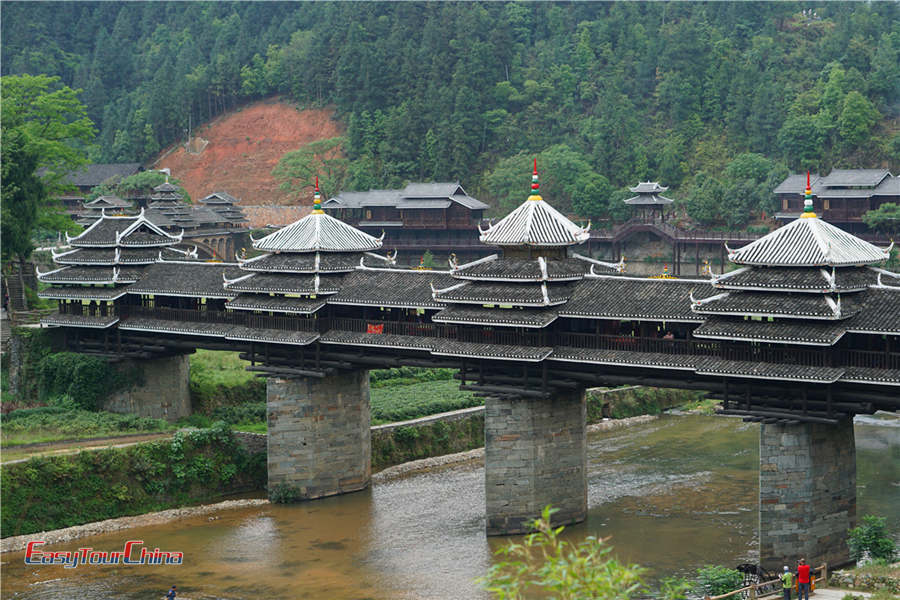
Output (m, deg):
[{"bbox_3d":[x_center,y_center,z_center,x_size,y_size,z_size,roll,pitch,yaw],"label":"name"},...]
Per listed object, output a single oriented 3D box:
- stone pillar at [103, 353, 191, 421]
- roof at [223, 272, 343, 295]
[{"bbox_3d":[-20.431,5.632,122.700,3.154,4.482,7.636,3,5,42],"label":"stone pillar"},{"bbox_3d":[-7.750,-1.214,110.837,7.868,1.129,7.868,3,5,42],"label":"roof"}]

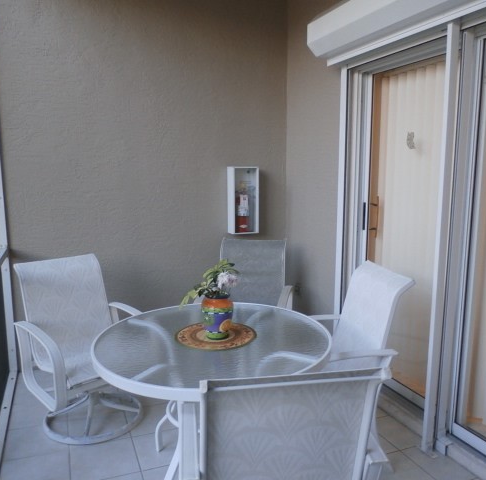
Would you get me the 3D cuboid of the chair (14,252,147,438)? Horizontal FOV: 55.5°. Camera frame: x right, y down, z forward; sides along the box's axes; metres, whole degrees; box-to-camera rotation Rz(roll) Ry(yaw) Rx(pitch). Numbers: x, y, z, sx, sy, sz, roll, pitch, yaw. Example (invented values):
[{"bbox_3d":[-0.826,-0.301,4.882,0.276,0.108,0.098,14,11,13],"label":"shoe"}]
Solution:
[{"bbox_3d":[-0.937,0.619,2.792,0.635,0.937,0.781,-8,11,-44],"label":"chair"}]

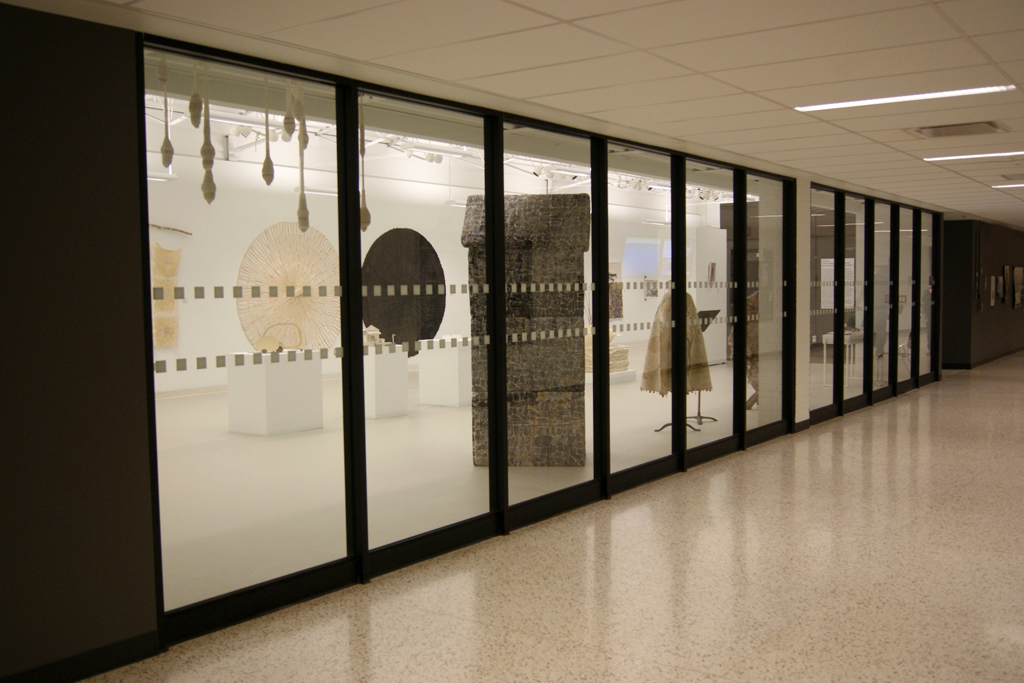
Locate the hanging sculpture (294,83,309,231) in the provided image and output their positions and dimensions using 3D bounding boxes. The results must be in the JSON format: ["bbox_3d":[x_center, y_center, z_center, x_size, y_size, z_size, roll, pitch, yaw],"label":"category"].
[{"bbox_3d":[-1.200,-1.069,5.360,0.075,0.877,0.075,2,5,37],"label":"hanging sculpture"}]

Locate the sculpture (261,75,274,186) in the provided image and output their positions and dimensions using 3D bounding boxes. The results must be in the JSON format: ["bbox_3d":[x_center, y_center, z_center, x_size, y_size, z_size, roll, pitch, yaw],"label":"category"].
[{"bbox_3d":[-1.347,-1.180,5.161,0.069,0.649,0.069,2,5,37],"label":"sculpture"}]

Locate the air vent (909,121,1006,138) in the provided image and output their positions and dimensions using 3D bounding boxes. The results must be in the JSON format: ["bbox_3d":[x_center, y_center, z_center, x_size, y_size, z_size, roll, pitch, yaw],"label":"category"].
[{"bbox_3d":[3.110,-1.493,6.550,0.580,0.060,0.580,2,5,37],"label":"air vent"}]

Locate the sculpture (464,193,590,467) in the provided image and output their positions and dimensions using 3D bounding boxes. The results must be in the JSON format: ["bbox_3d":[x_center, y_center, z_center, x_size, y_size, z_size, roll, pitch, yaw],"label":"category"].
[{"bbox_3d":[0.154,-0.102,8.161,1.078,2.324,0.500,0,4,2],"label":"sculpture"}]

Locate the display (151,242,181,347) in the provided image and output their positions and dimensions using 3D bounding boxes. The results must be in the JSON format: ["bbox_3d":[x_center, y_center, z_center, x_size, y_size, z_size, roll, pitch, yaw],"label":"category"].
[{"bbox_3d":[-4.747,-0.651,12.859,0.040,1.420,0.460,2,5,37],"label":"display"}]

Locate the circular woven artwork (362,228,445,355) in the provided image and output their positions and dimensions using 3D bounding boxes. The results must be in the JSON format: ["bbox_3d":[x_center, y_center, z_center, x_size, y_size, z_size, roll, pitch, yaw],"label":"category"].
[{"bbox_3d":[-1.831,-0.816,16.123,0.100,2.220,2.150,3,5,37],"label":"circular woven artwork"}]

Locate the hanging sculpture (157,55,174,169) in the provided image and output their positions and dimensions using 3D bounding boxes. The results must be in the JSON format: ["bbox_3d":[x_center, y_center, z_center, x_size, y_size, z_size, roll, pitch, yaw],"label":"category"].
[{"bbox_3d":[-1.613,-1.076,4.396,0.064,0.518,0.064,3,5,37],"label":"hanging sculpture"}]

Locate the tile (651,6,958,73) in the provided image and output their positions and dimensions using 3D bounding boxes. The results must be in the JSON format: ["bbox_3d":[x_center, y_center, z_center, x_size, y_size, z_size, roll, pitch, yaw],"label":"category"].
[{"bbox_3d":[1.257,-1.316,4.096,1.220,0.025,0.610,2,5,37],"label":"tile"}]

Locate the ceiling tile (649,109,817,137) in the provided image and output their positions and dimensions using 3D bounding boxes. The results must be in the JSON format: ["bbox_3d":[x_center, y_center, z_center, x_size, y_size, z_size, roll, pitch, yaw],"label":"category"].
[{"bbox_3d":[1.433,-1.456,6.260,1.116,0.020,0.610,3,5,37],"label":"ceiling tile"}]

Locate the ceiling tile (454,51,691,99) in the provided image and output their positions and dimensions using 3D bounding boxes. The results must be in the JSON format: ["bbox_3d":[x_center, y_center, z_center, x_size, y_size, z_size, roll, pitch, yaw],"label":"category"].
[{"bbox_3d":[0.335,-1.354,4.800,1.100,0.025,0.610,2,5,37],"label":"ceiling tile"}]

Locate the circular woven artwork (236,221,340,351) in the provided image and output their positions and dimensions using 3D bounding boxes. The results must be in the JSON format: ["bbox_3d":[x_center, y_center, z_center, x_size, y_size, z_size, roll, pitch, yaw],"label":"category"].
[{"bbox_3d":[-3.264,-0.692,14.240,0.120,2.200,2.140,3,5,37],"label":"circular woven artwork"}]

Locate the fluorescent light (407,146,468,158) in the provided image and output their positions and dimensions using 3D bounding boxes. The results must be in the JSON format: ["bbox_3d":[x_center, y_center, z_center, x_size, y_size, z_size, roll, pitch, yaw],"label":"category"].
[{"bbox_3d":[-1.048,-2.672,13.200,0.180,0.090,1.220,2,5,37],"label":"fluorescent light"}]

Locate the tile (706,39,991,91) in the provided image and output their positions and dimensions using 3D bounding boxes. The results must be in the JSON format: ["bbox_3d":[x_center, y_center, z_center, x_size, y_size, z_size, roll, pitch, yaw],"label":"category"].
[{"bbox_3d":[1.618,-1.344,4.585,1.220,0.020,0.610,3,5,37],"label":"tile"}]

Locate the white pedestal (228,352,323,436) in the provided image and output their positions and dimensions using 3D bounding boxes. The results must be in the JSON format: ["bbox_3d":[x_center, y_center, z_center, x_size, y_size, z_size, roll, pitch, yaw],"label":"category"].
[{"bbox_3d":[-2.566,0.541,10.203,0.640,0.850,0.750,2,5,37],"label":"white pedestal"}]

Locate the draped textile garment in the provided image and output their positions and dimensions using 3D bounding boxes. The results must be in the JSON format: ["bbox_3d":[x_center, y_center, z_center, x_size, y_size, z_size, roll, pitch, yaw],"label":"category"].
[{"bbox_3d":[1.748,0.003,9.973,0.739,1.100,0.550,1,4,10],"label":"draped textile garment"}]

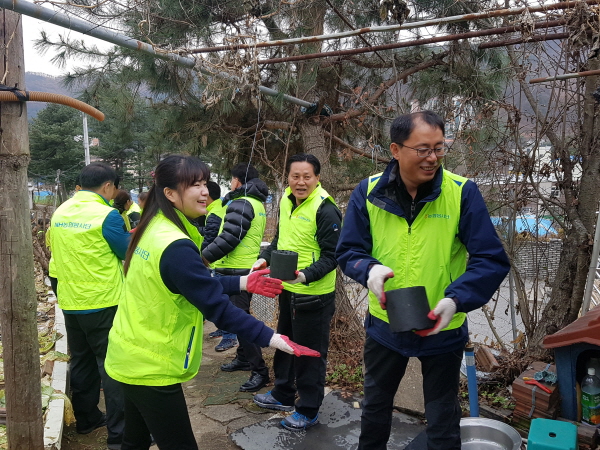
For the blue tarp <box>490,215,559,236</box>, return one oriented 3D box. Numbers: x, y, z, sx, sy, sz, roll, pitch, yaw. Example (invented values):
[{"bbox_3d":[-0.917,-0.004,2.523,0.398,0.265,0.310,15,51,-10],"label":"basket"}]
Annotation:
[{"bbox_3d":[9.051,0.041,18.500,3.000,0.950,1.600,1,5,10],"label":"blue tarp"}]

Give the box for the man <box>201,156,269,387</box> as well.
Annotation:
[{"bbox_3d":[-0.490,0.368,3.419,0.520,1.660,0.480,1,5,14],"label":"man"}]

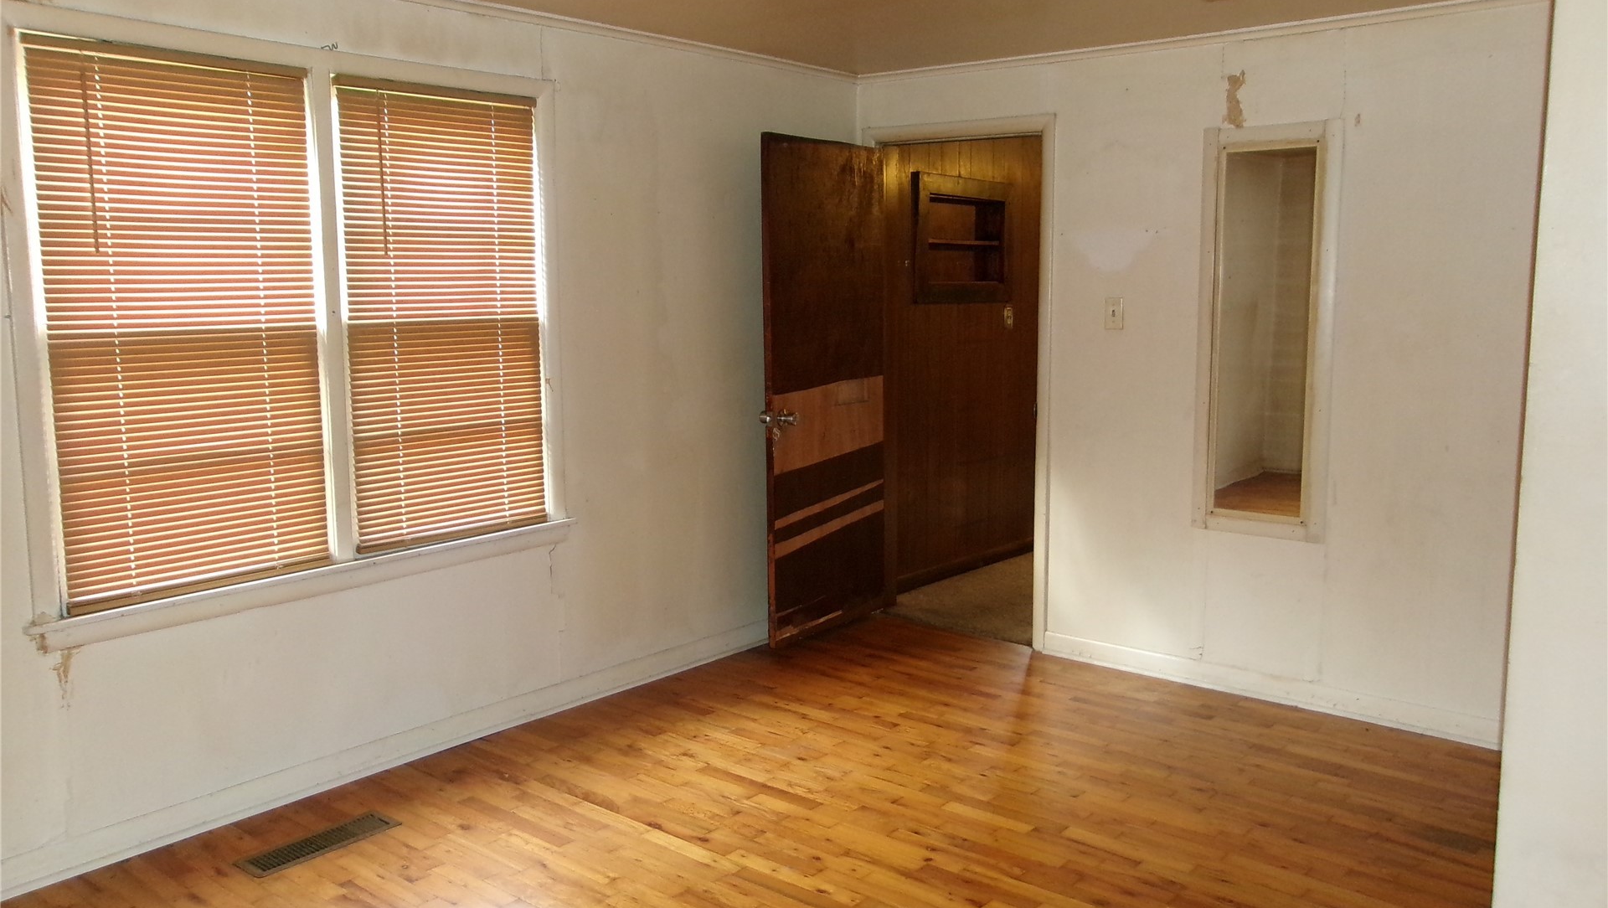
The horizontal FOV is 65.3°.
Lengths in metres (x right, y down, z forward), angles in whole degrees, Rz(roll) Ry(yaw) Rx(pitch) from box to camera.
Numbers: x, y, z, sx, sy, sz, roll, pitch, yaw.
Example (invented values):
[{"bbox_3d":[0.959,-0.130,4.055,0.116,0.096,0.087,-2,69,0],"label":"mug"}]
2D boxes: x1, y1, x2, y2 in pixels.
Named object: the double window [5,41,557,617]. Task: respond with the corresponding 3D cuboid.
[{"bbox_3d":[-1.351,-0.373,3.543,0.100,1.378,1.498,6,10,40],"label":"double window"}]

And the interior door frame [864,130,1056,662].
[{"bbox_3d":[0.632,-0.288,5.135,0.909,2.079,0.140,6,10,40],"label":"interior door frame"}]

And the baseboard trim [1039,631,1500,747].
[{"bbox_3d":[1.613,0.810,4.396,1.702,0.095,0.020,6,10,40],"label":"baseboard trim"}]

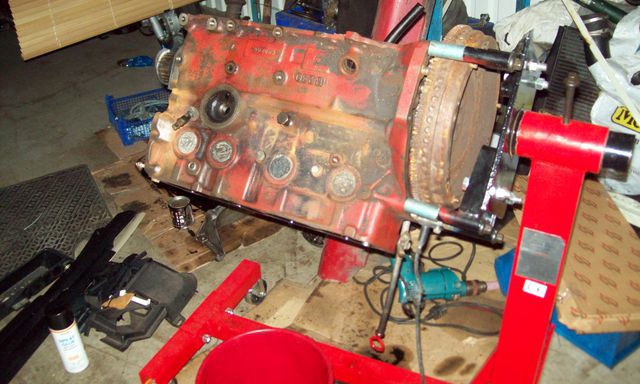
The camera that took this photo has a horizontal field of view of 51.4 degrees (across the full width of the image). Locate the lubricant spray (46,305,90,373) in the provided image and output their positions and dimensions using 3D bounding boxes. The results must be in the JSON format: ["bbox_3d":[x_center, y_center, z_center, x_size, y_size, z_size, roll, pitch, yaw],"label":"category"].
[{"bbox_3d":[-0.645,0.375,1.713,0.066,0.188,0.066,-16,34,-23],"label":"lubricant spray"}]

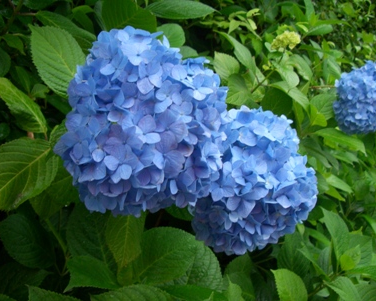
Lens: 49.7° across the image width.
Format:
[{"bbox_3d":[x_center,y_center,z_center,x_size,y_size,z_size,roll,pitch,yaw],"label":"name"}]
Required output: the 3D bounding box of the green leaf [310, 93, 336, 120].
[{"bbox_3d":[0.296,-0.094,0.880,0.069,0.069,0.035,3,-23,8],"label":"green leaf"}]

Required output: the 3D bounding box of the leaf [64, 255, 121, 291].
[{"bbox_3d":[-0.125,0.159,0.530,0.072,0.026,0.052,0,53,7],"label":"leaf"}]

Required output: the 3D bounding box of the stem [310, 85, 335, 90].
[{"bbox_3d":[0.308,-0.143,0.920,0.070,0.012,0.020,0,20,0],"label":"stem"}]

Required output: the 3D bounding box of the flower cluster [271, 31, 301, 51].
[{"bbox_3d":[0.226,-0.252,0.930,0.068,0.046,0.062,0,18,0],"label":"flower cluster"}]

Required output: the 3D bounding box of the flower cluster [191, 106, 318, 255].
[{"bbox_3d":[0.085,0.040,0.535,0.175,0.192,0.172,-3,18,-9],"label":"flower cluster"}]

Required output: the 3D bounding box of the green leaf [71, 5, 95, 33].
[{"bbox_3d":[-0.170,-0.214,0.660,0.040,0.024,0.052,-6,61,-10],"label":"green leaf"}]

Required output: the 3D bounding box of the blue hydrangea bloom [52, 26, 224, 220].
[{"bbox_3d":[-0.054,-0.033,0.460,0.190,0.195,0.165,0,20,0],"label":"blue hydrangea bloom"}]

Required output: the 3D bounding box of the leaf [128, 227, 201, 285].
[{"bbox_3d":[-0.030,0.127,0.490,0.092,0.040,0.082,0,60,0],"label":"leaf"}]

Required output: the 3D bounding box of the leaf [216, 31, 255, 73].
[{"bbox_3d":[0.089,-0.181,0.750,0.074,0.086,0.040,9,-20,22],"label":"leaf"}]

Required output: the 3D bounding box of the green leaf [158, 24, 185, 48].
[{"bbox_3d":[-0.026,-0.168,0.600,0.045,0.018,0.043,0,60,-7],"label":"green leaf"}]

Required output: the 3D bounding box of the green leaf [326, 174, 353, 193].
[{"bbox_3d":[0.282,0.062,0.760,0.054,0.035,0.043,0,60,0],"label":"green leaf"}]

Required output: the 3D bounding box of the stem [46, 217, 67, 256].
[{"bbox_3d":[-0.181,0.119,0.560,0.014,0.066,0.014,-27,0,0],"label":"stem"}]

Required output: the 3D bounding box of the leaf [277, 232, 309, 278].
[{"bbox_3d":[0.162,0.159,0.620,0.053,0.035,0.091,0,60,0],"label":"leaf"}]

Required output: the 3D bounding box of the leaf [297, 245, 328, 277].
[{"bbox_3d":[0.189,0.166,0.610,0.048,0.030,0.057,0,60,0],"label":"leaf"}]

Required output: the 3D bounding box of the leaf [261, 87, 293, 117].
[{"bbox_3d":[0.154,-0.079,0.700,0.062,0.066,0.035,3,-20,7],"label":"leaf"}]

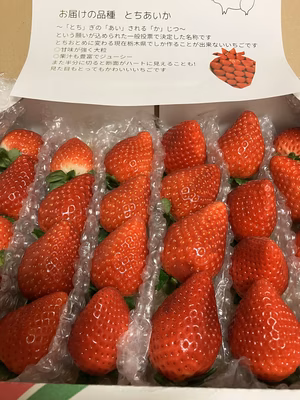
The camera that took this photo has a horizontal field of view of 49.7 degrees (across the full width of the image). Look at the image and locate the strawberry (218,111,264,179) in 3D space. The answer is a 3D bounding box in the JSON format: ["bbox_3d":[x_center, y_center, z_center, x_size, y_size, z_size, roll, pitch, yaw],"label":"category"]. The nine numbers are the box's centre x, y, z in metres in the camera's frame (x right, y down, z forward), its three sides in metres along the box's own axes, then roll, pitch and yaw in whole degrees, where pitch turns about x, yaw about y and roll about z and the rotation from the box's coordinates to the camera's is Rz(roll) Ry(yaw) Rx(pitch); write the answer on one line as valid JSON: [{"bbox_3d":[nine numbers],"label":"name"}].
[{"bbox_3d":[0.077,-0.046,0.271,0.038,0.037,0.056,9,97,14],"label":"strawberry"}]

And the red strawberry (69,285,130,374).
[{"bbox_3d":[-0.033,0.082,0.202,0.037,0.036,0.051,10,84,-5],"label":"red strawberry"}]

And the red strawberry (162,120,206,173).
[{"bbox_3d":[0.029,-0.045,0.276,0.038,0.036,0.046,17,98,3],"label":"red strawberry"}]

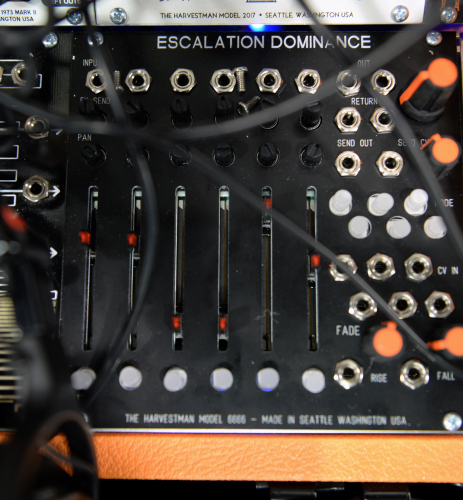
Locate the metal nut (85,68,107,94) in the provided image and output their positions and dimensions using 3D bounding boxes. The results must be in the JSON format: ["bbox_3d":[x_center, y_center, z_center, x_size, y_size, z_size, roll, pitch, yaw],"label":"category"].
[{"bbox_3d":[-0.044,-0.055,0.237,0.008,0.003,0.009,0,80,1],"label":"metal nut"}]

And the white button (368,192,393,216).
[{"bbox_3d":[0.047,-0.014,0.228,0.007,0.007,0.007,0,80,1],"label":"white button"}]

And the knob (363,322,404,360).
[{"bbox_3d":[0.046,0.028,0.219,0.012,0.013,0.013,0,81,0],"label":"knob"}]

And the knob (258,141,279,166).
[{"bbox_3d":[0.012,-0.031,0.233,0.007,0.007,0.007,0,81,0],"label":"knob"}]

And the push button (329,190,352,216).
[{"bbox_3d":[0.034,-0.015,0.228,0.007,0.007,0.007,0,80,1],"label":"push button"}]

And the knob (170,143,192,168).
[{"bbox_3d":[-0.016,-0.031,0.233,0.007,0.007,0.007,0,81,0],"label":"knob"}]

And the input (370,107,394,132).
[{"bbox_3d":[0.049,-0.042,0.235,0.009,0.003,0.008,0,80,1],"label":"input"}]

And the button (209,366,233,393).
[{"bbox_3d":[-0.003,0.039,0.219,0.007,0.005,0.007,0,80,1],"label":"button"}]

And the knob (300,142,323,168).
[{"bbox_3d":[0.026,-0.031,0.231,0.006,0.006,0.006,0,80,1],"label":"knob"}]

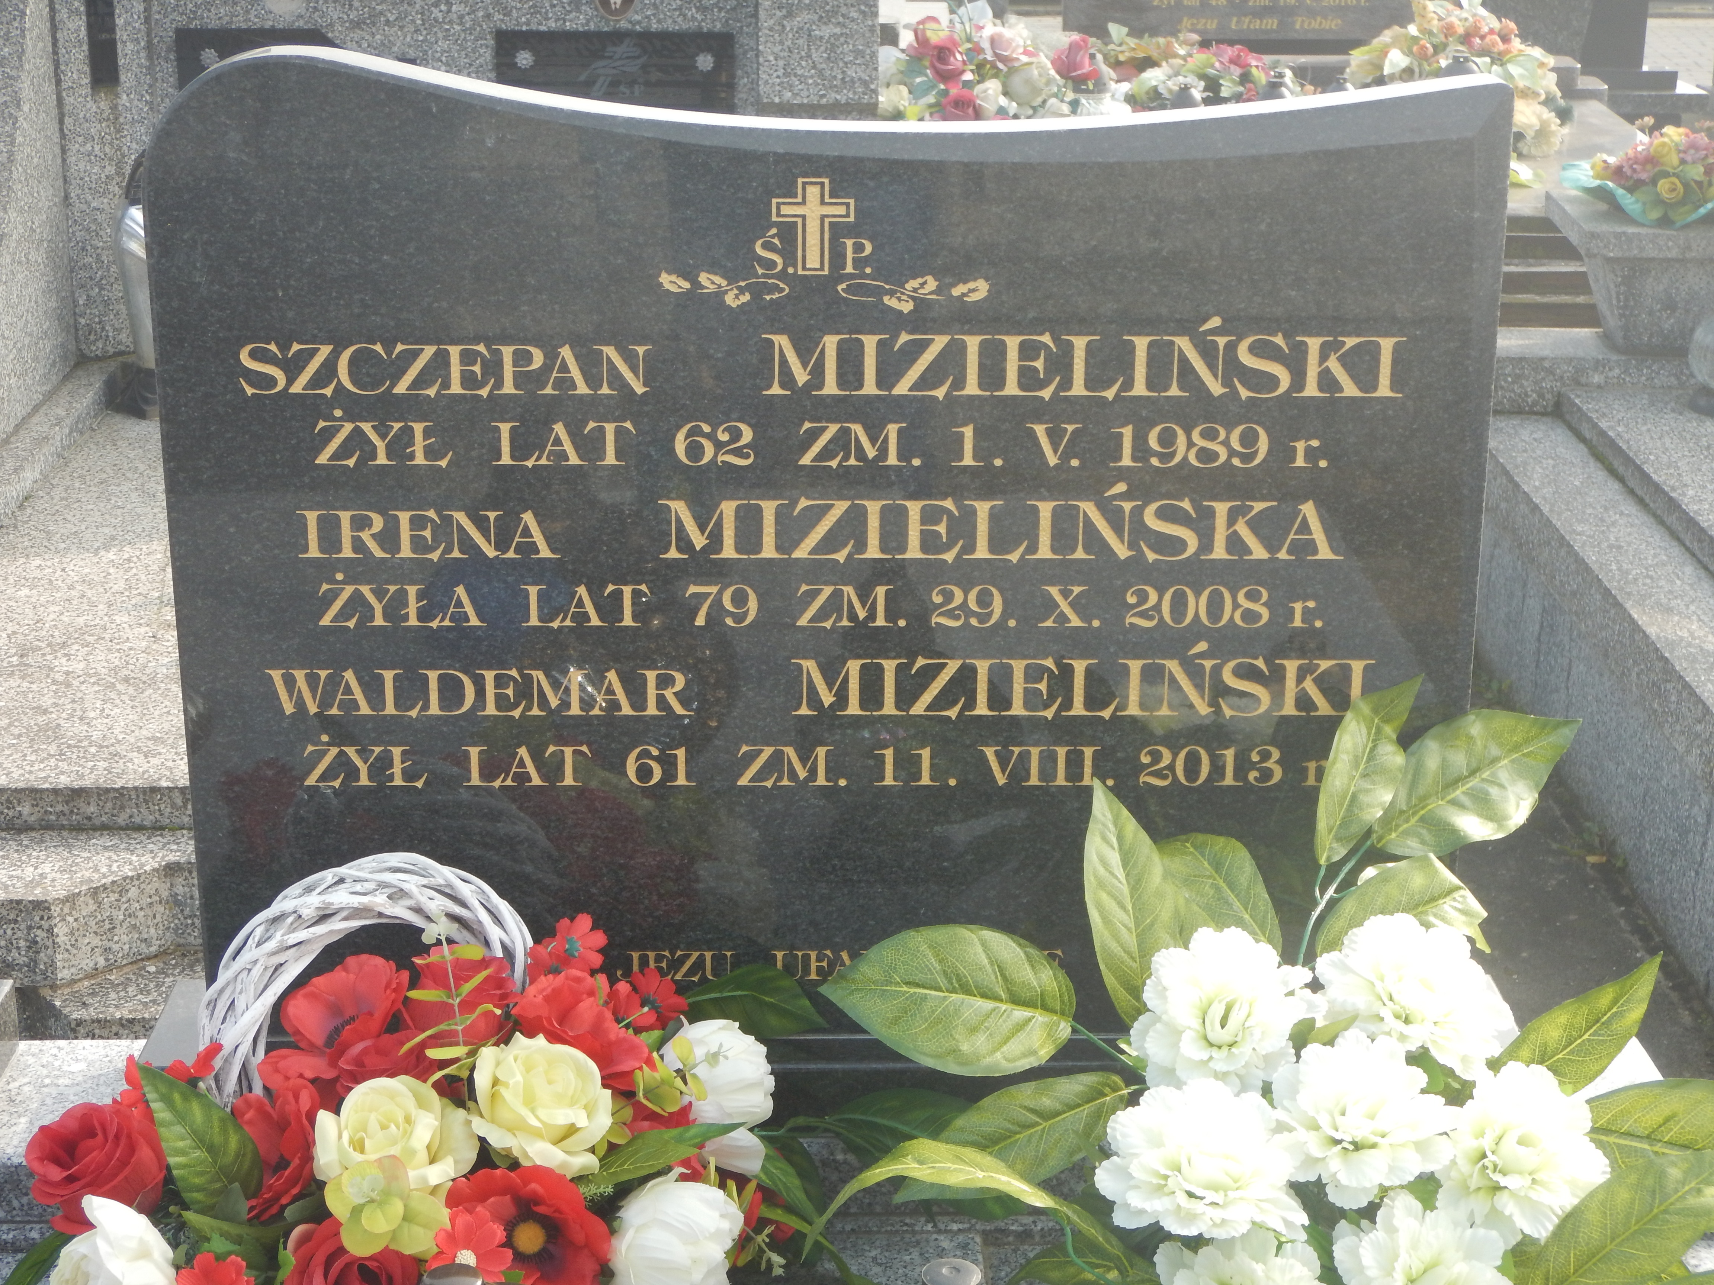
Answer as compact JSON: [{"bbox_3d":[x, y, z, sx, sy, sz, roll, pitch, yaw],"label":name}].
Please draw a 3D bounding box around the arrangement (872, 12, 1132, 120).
[{"bbox_3d":[0.277,-1.129,5.600,0.540,0.290,0.400,0,19,0],"label":"arrangement"}]

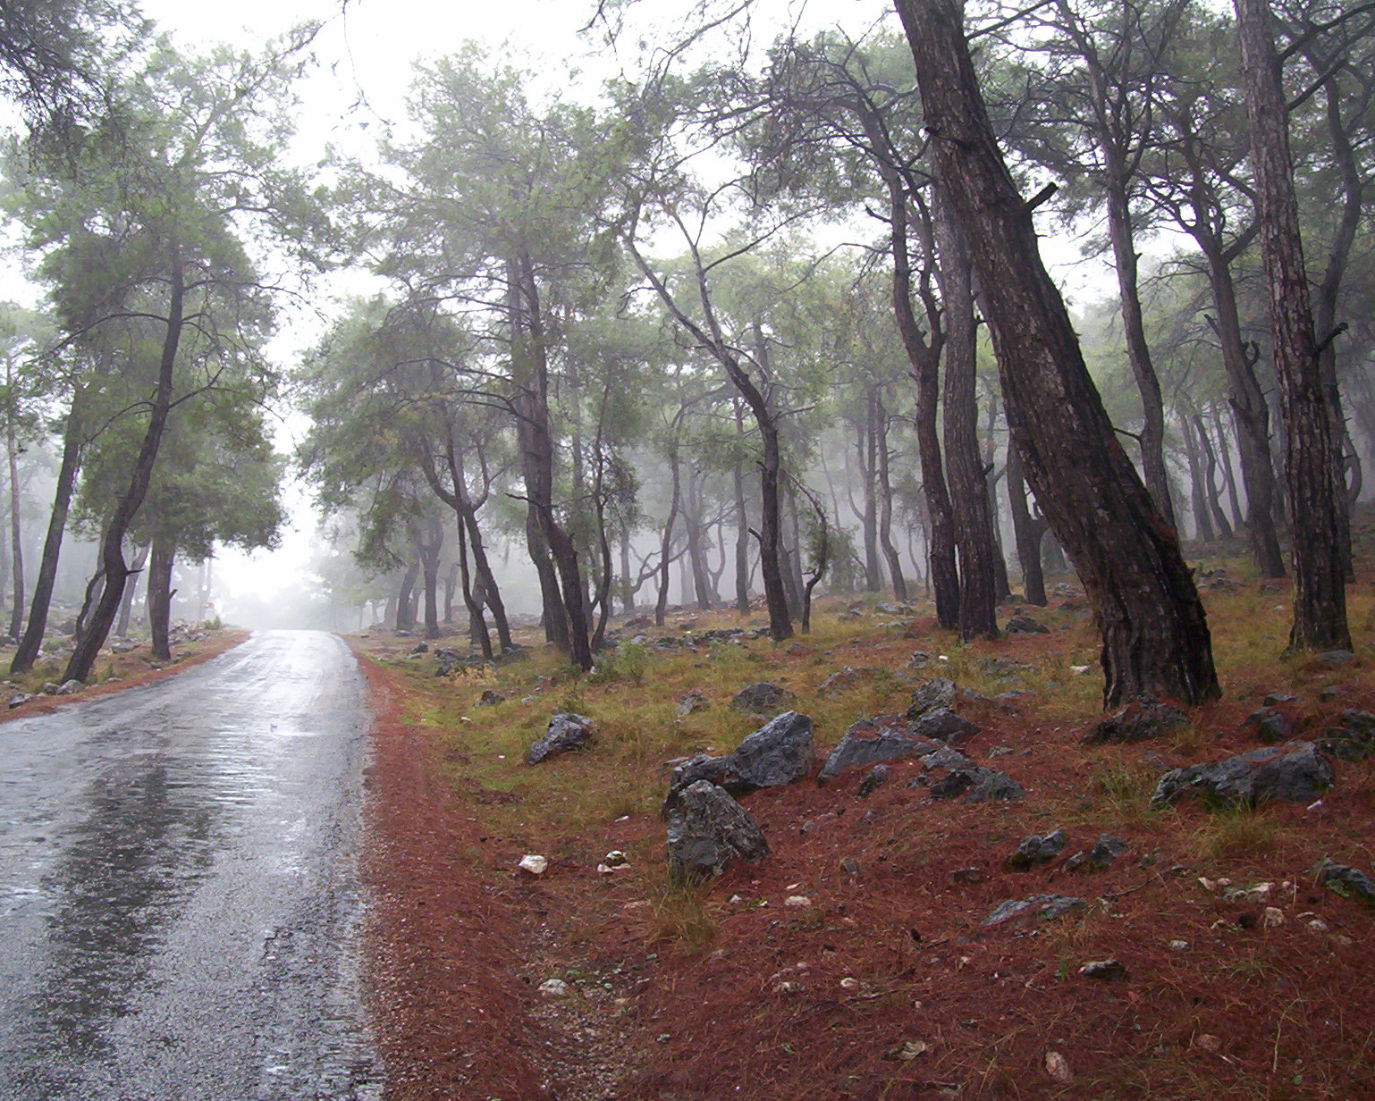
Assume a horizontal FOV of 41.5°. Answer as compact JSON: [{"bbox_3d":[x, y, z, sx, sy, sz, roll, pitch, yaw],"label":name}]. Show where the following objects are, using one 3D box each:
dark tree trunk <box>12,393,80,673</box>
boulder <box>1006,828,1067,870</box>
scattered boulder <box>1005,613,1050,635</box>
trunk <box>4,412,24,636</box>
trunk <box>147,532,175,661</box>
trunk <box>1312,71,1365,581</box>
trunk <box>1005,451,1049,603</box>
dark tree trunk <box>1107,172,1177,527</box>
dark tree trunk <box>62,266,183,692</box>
[{"bbox_3d":[-13.009,-0.378,37.000,0.500,5.730,0.470,10,-2,0],"label":"dark tree trunk"},{"bbox_3d":[1.500,1.283,7.800,0.264,0.160,0.220,0,-2,0],"label":"boulder"},{"bbox_3d":[3.608,0.781,19.300,0.470,0.236,0.400,0,-2,0],"label":"scattered boulder"},{"bbox_3d":[-19.280,-0.740,52.000,0.420,6.604,0.400,-2,-2,0],"label":"trunk"},{"bbox_3d":[-12.160,1.107,42.000,0.632,2.927,0.600,0,-2,0],"label":"trunk"},{"bbox_3d":[7.888,-2.733,22.000,0.560,6.170,0.450,0,-2,0],"label":"trunk"},{"bbox_3d":[5.972,-0.412,32.000,0.763,2.812,0.550,0,-2,0],"label":"trunk"},{"bbox_3d":[5.667,-2.295,22.500,0.941,4.799,0.650,0,-2,0],"label":"dark tree trunk"},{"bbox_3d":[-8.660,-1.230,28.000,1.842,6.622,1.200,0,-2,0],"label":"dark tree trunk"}]

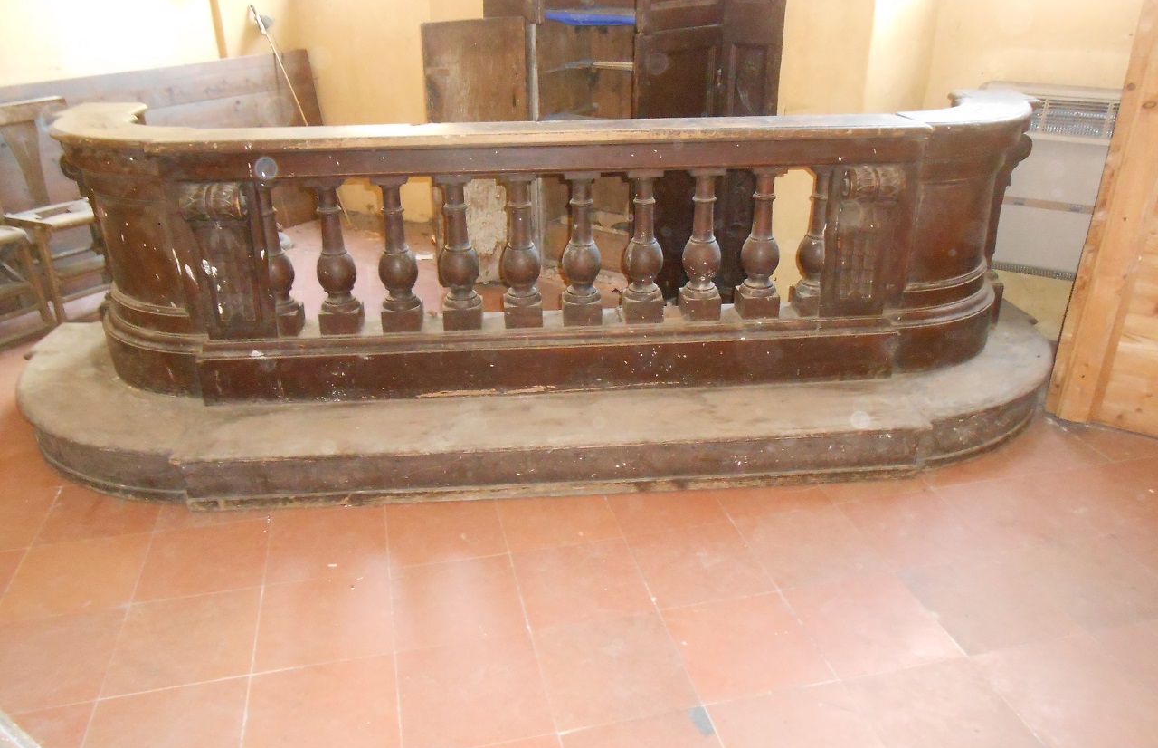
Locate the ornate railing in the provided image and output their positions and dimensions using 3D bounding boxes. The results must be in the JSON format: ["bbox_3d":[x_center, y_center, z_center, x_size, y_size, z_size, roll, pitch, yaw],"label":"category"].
[{"bbox_3d":[-0.057,-0.451,2.891,3.292,0.785,0.755,-2,25,-4],"label":"ornate railing"}]

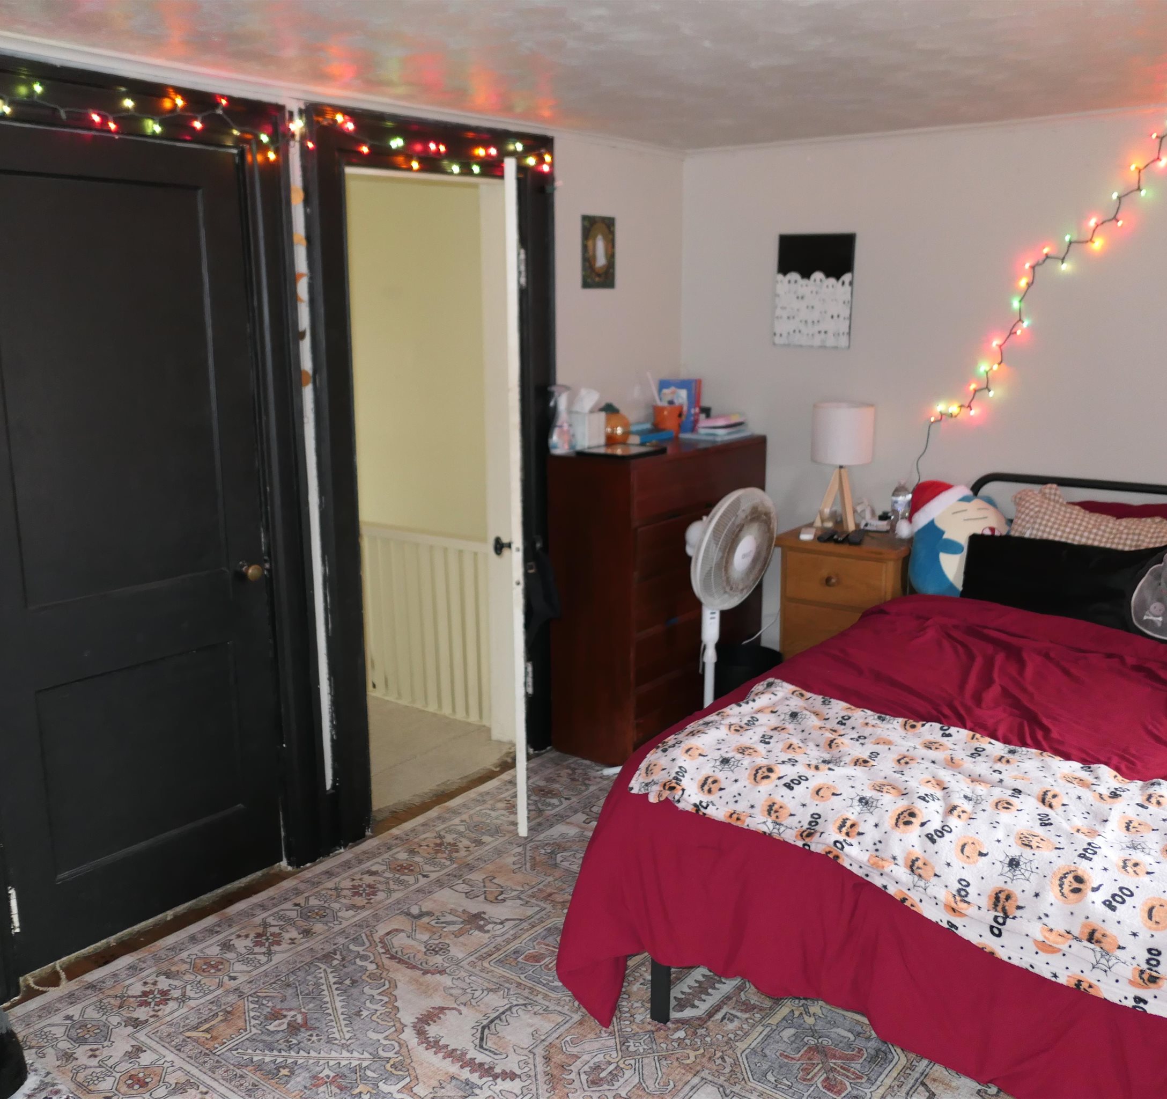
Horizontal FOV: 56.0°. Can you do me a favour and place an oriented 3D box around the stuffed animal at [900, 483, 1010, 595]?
[{"bbox_3d":[1.208,-0.021,3.585,0.340,0.400,0.290,1,4,2],"label":"stuffed animal"}]

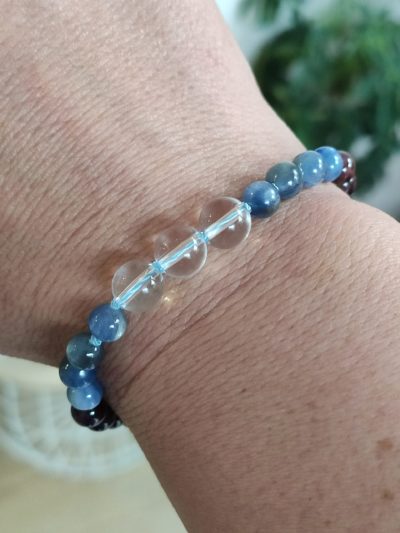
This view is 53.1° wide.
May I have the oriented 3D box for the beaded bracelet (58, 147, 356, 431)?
[{"bbox_3d":[0.004,0.005,0.080,0.072,0.054,0.011,-38,61,-13],"label":"beaded bracelet"}]

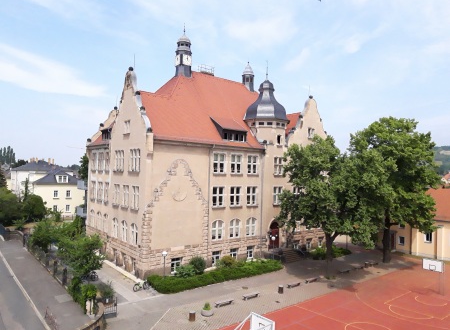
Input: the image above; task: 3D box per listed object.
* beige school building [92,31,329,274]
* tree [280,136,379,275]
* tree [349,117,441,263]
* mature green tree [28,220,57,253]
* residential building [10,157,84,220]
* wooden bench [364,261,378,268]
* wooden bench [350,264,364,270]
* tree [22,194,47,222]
[{"bbox_3d":[-1.482,-3.643,58.226,36.500,35.300,23.000,3,-3,-39],"label":"beige school building"},{"bbox_3d":[13.076,5.115,41.967,12.500,17.200,12.000,0,-3,17],"label":"tree"},{"bbox_3d":[24.607,3.682,49.248,13.200,21.000,13.000,1,-2,0],"label":"tree"},{"bbox_3d":[-27.480,10.784,51.402,4.200,4.800,4.200,1,-2,0],"label":"mature green tree"},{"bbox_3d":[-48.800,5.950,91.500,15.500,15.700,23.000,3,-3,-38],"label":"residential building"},{"bbox_3d":[20.658,13.784,47.110,1.950,0.470,0.500,3,-3,-39],"label":"wooden bench"},{"bbox_3d":[17.688,13.725,45.150,1.850,0.420,0.430,3,-3,-38],"label":"wooden bench"},{"bbox_3d":[-43.900,10.000,78.000,5.600,6.500,5.500,2,-3,-29],"label":"tree"}]

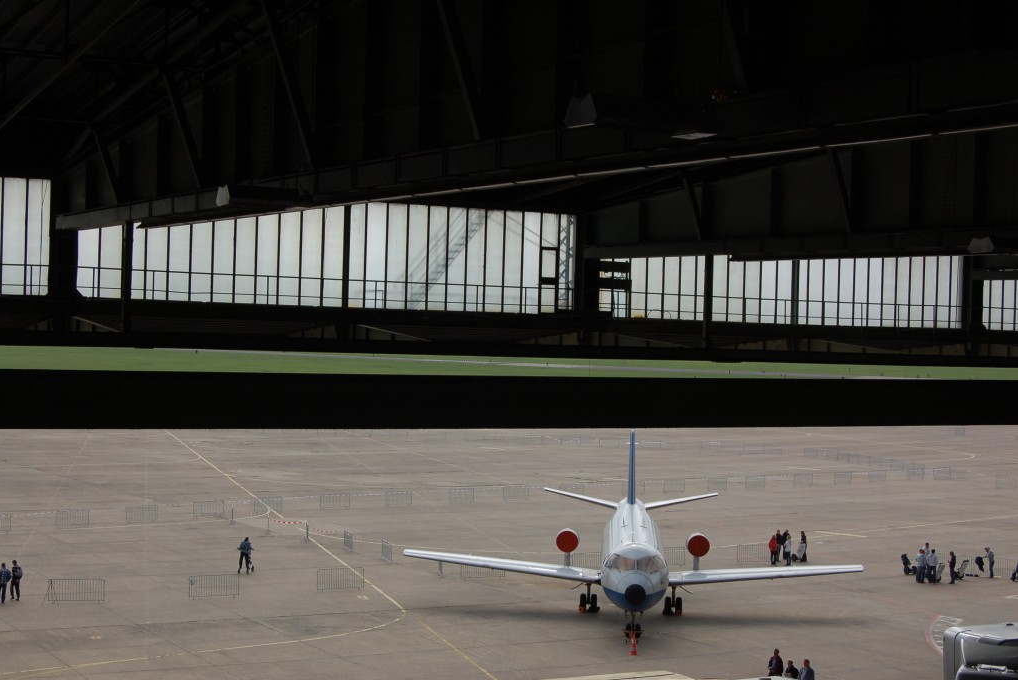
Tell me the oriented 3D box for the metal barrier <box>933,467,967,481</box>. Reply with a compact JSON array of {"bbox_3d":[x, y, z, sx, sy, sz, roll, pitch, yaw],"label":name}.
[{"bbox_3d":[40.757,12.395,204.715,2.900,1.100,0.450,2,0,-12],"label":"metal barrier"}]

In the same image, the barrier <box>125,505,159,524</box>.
[{"bbox_3d":[-23.210,11.012,140.217,2.500,1.100,0.450,1,1,-45],"label":"barrier"}]

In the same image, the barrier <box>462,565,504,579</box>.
[{"bbox_3d":[-1.303,11.839,114.519,2.500,1.100,0.450,1,1,-28],"label":"barrier"}]

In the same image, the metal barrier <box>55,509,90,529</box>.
[{"bbox_3d":[-26.786,10.943,136.078,0.450,1.100,2.500,2,1,40],"label":"metal barrier"}]

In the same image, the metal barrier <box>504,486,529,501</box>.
[{"bbox_3d":[0.573,11.436,164.956,2.500,1.100,0.450,1,1,-44],"label":"metal barrier"}]

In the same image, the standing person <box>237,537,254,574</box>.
[{"bbox_3d":[-13.420,11.055,113.047,0.650,1.820,0.500,2,1,6],"label":"standing person"}]

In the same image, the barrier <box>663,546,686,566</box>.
[{"bbox_3d":[8.731,12.090,123.119,2.500,1.100,0.450,1,1,-29],"label":"barrier"}]

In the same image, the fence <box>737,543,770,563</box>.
[{"bbox_3d":[14.124,12.221,126.715,2.500,1.100,0.450,1,1,-27],"label":"fence"}]

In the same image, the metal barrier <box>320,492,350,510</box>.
[{"bbox_3d":[-12.122,11.231,154.423,2.500,1.100,0.450,1,1,-40],"label":"metal barrier"}]

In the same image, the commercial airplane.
[{"bbox_3d":[5.828,8.770,103.564,21.500,7.820,20.600,2,1,2],"label":"commercial airplane"}]

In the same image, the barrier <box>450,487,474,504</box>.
[{"bbox_3d":[-3.487,11.422,162.489,0.450,1.100,2.500,2,1,44],"label":"barrier"}]

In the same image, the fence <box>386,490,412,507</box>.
[{"bbox_3d":[-7.831,11.270,158.051,2.500,1.100,0.450,1,1,-45],"label":"fence"}]

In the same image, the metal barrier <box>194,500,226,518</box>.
[{"bbox_3d":[-19.715,11.078,145.405,0.450,1.100,2.500,2,1,44],"label":"metal barrier"}]

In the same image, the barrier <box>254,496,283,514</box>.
[{"bbox_3d":[-16.170,11.125,148.926,2.500,1.100,0.450,1,1,-45],"label":"barrier"}]

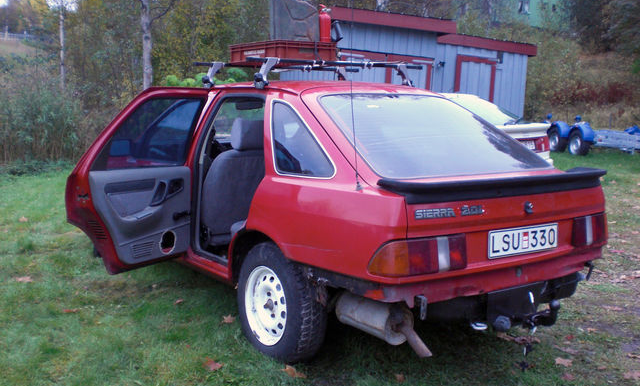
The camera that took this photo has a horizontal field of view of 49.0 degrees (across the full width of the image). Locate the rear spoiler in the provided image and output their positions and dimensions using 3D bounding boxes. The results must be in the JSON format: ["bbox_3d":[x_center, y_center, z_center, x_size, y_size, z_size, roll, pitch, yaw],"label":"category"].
[{"bbox_3d":[0.841,-0.039,3.191,1.430,0.105,0.250,-5,10,-36],"label":"rear spoiler"}]

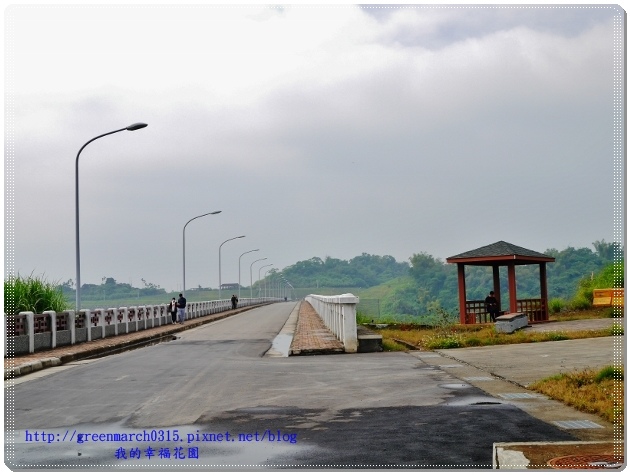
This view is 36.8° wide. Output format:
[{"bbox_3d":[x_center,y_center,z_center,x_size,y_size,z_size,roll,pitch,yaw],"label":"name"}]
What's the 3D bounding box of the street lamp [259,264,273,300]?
[{"bbox_3d":[-9.758,9.174,188.759,2.650,7.777,0.320,-1,-3,-1],"label":"street lamp"}]

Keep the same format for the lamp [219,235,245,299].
[{"bbox_3d":[-8.311,3.564,95.257,2.650,7.723,0.320,-1,-3,-1],"label":"lamp"}]

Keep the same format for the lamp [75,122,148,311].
[{"bbox_3d":[-7.242,-0.207,34.059,2.650,7.790,0.320,-1,-3,-1],"label":"lamp"}]

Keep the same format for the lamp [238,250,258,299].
[{"bbox_3d":[-8.783,5.368,126.258,2.650,7.751,0.320,-1,-3,-1],"label":"lamp"}]

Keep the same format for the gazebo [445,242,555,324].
[{"bbox_3d":[8.332,1.955,42.012,3.412,3.680,3.412,-4,-5,42],"label":"gazebo"}]

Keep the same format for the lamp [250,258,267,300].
[{"bbox_3d":[-9.294,7.222,157.058,2.650,7.743,0.320,-1,-3,-1],"label":"lamp"}]

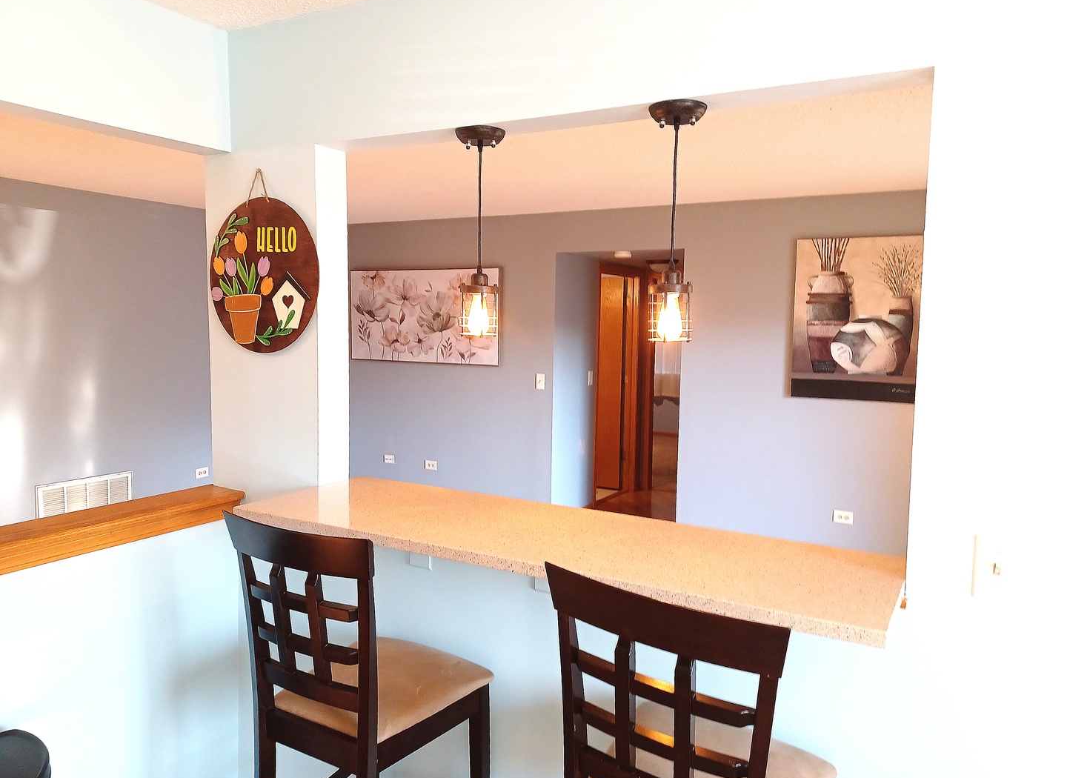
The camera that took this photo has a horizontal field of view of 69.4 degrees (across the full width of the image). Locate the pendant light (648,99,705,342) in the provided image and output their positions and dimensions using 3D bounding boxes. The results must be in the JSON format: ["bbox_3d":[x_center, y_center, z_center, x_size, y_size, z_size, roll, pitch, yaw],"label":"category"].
[{"bbox_3d":[0.314,-0.365,1.725,0.129,0.517,0.129,4,6,30],"label":"pendant light"}]

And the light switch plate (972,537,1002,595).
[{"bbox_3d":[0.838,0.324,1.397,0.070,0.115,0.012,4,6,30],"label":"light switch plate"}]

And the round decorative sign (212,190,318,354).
[{"bbox_3d":[-0.802,-0.334,2.282,0.469,0.458,0.014,4,6,30],"label":"round decorative sign"}]

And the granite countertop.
[{"bbox_3d":[0.012,0.344,1.808,1.535,0.028,0.469,4,6,30],"label":"granite countertop"}]

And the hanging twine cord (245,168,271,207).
[{"bbox_3d":[-0.802,-0.589,2.259,0.102,0.108,0.020,4,6,30],"label":"hanging twine cord"}]

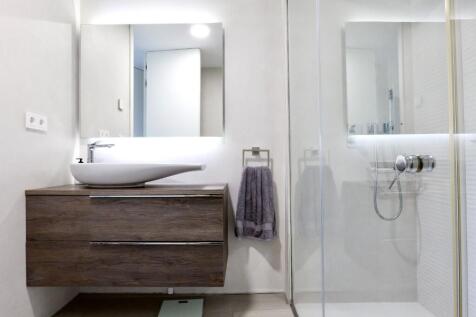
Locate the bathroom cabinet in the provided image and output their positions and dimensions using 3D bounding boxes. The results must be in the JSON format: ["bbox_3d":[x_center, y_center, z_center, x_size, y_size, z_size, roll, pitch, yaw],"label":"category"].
[{"bbox_3d":[-0.595,0.428,1.628,1.048,0.506,0.464,0,-1,1],"label":"bathroom cabinet"}]

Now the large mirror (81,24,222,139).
[{"bbox_3d":[-0.597,-0.542,1.853,0.991,0.786,0.035,0,-1,1],"label":"large mirror"}]

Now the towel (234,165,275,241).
[{"bbox_3d":[0.124,0.301,1.788,0.264,0.492,0.105,0,-1,1],"label":"towel"}]

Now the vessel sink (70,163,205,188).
[{"bbox_3d":[-0.626,0.105,1.657,0.827,0.142,0.375,0,-1,1],"label":"vessel sink"}]

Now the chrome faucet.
[{"bbox_3d":[-0.862,-0.034,1.658,0.180,0.135,0.045,-1,-1,16],"label":"chrome faucet"}]

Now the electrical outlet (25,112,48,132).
[{"bbox_3d":[-1.117,-0.202,1.466,0.013,0.084,0.154,0,-1,1],"label":"electrical outlet"}]

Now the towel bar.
[{"bbox_3d":[0.127,-0.003,1.824,0.183,0.143,0.070,0,-1,1],"label":"towel bar"}]

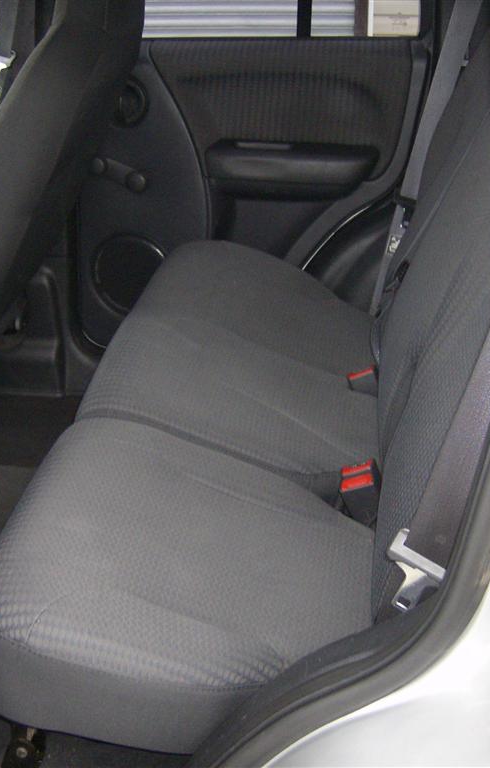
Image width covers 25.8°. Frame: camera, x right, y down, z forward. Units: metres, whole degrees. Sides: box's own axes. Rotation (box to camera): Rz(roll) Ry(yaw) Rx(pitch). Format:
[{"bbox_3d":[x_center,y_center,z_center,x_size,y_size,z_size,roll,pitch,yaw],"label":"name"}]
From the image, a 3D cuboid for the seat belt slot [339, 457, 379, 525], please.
[{"bbox_3d":[0.162,0.155,1.470,0.046,0.080,0.056,-12,24,13],"label":"seat belt slot"}]

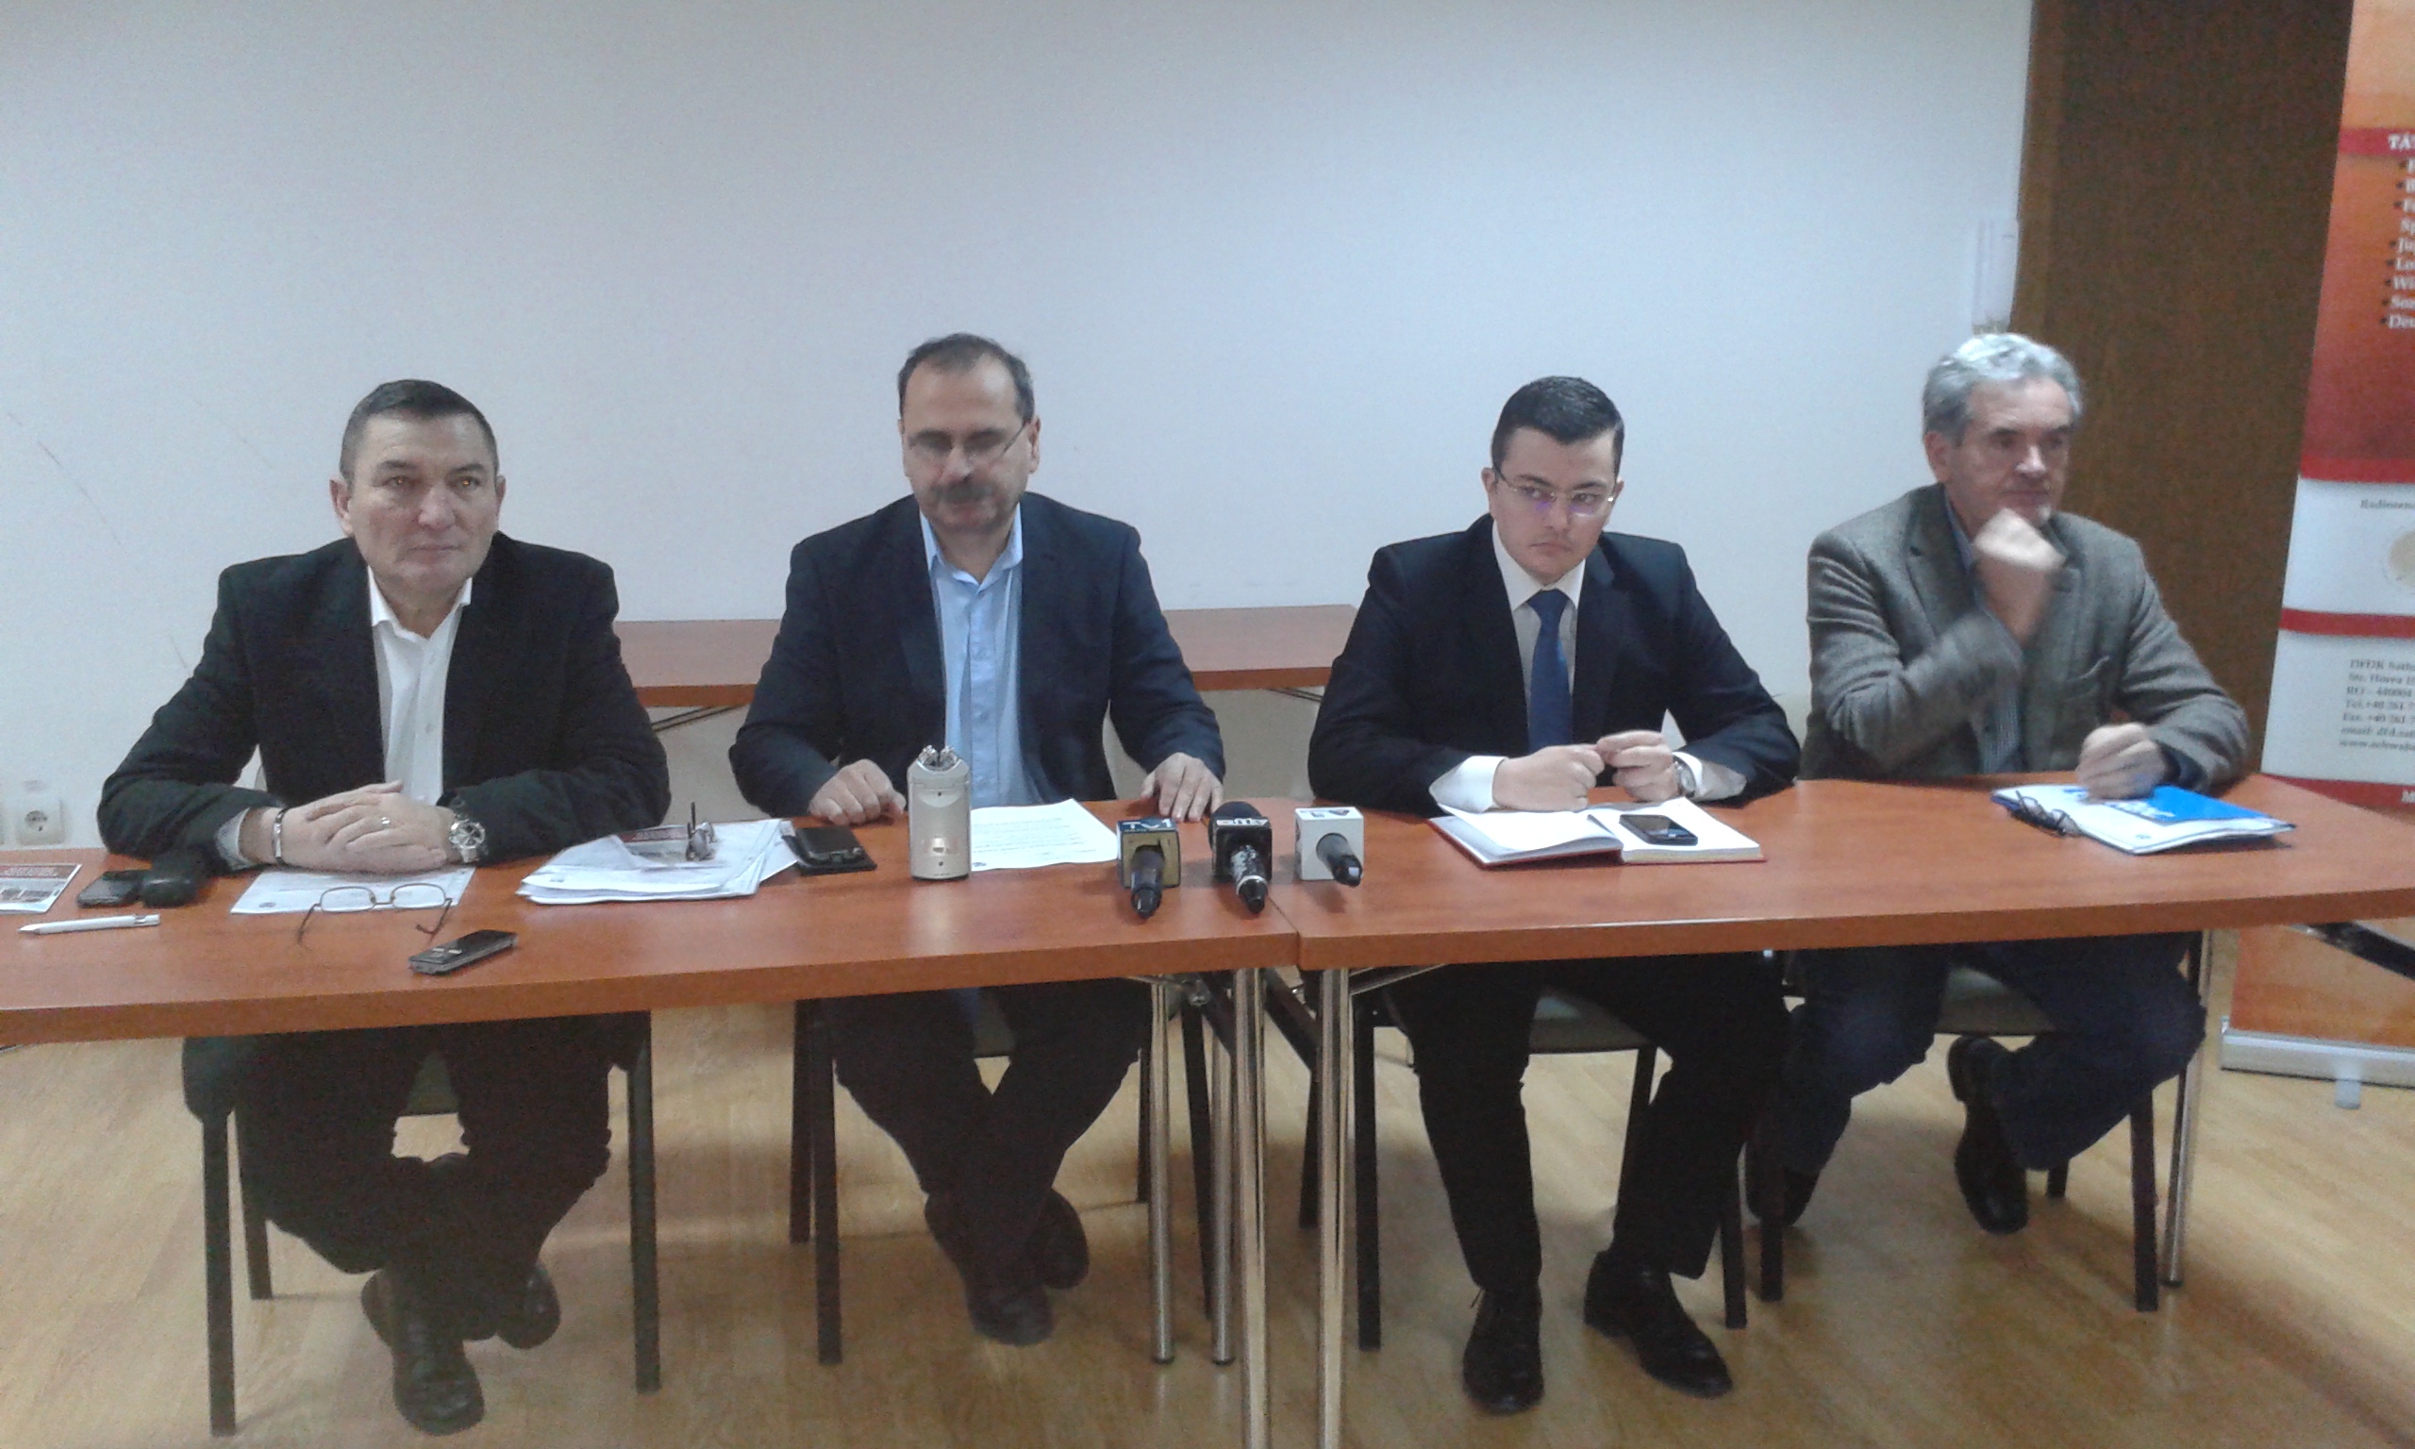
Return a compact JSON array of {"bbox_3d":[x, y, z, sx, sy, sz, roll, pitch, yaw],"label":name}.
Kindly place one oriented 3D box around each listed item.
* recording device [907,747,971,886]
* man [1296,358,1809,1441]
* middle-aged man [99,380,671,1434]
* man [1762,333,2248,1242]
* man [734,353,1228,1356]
[{"bbox_3d":[-0.299,0.098,2.235,0.070,0.152,0.037,-2,11,-7],"label":"recording device"},{"bbox_3d":[0.437,0.186,2.640,0.600,1.260,0.620,-1,11,-3],"label":"man"},{"bbox_3d":[-0.963,0.225,2.482,0.650,1.270,0.630,-3,12,-12],"label":"middle-aged man"},{"bbox_3d":[1.086,0.131,2.762,0.580,1.310,0.620,-1,11,-2],"label":"man"},{"bbox_3d":[-0.294,0.160,2.674,0.620,1.310,0.630,-2,12,-9],"label":"man"}]

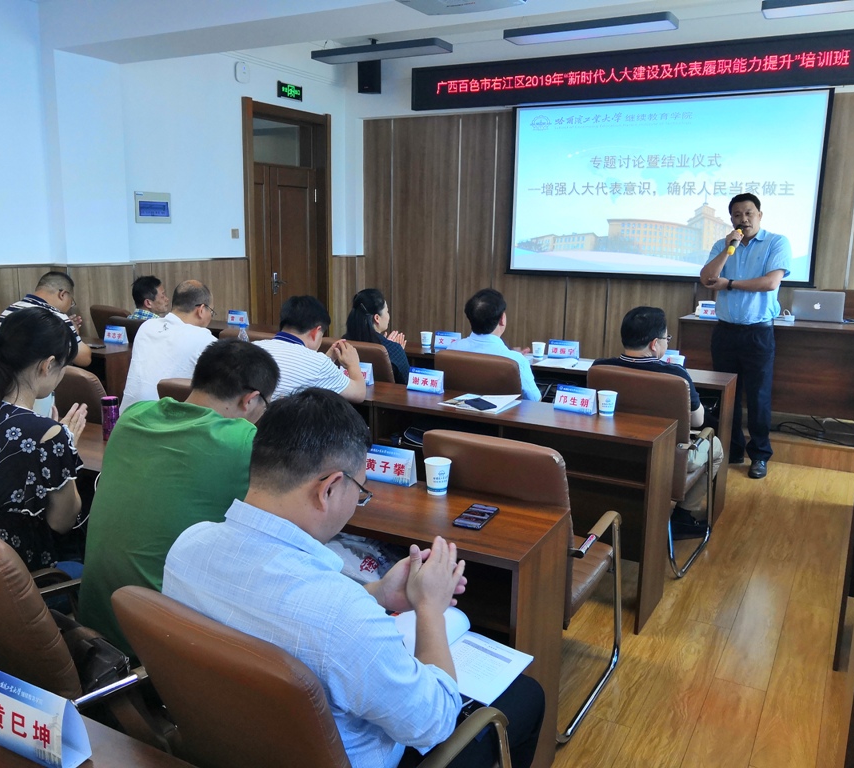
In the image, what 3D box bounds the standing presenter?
[{"bbox_3d":[1.942,-0.306,4.965,0.526,1.714,0.397,7,13,27],"label":"standing presenter"}]

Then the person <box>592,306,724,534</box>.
[{"bbox_3d":[1.073,0.208,3.747,0.526,1.162,0.775,7,13,27],"label":"person"}]

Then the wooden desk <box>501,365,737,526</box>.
[{"bbox_3d":[1.030,0.286,4.450,1.200,0.756,0.410,7,13,28],"label":"wooden desk"}]

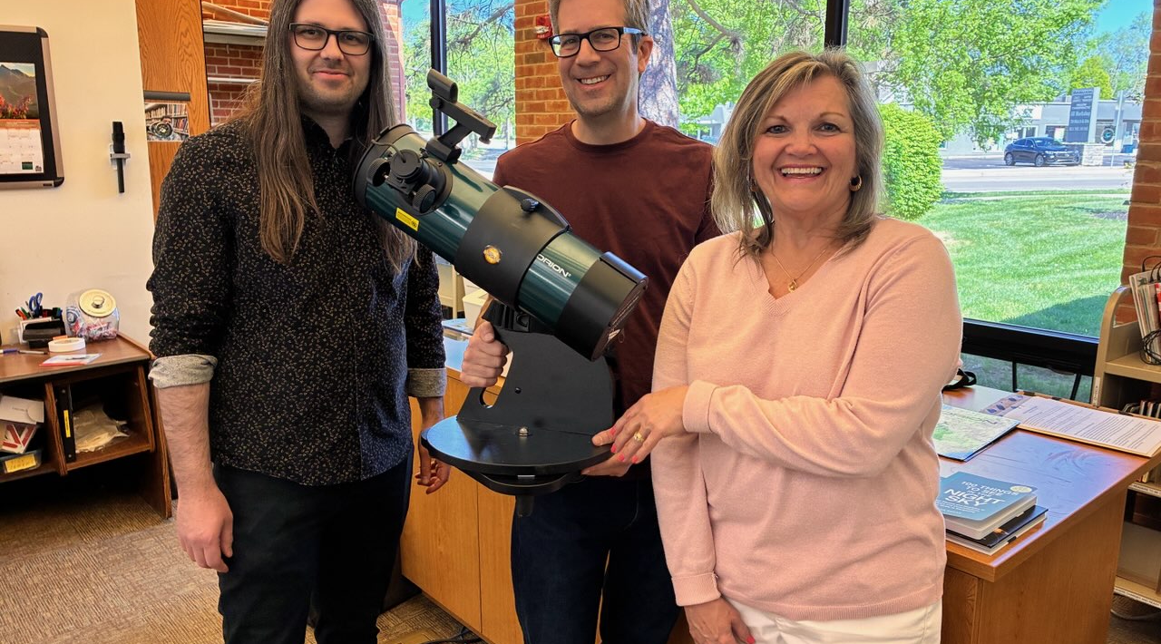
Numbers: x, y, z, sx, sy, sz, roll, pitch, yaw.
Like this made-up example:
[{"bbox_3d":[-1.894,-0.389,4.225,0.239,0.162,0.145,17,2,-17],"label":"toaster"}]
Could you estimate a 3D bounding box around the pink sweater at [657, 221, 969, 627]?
[{"bbox_3d":[0.321,0.126,1.225,0.440,0.520,0.320,4,13,18],"label":"pink sweater"}]

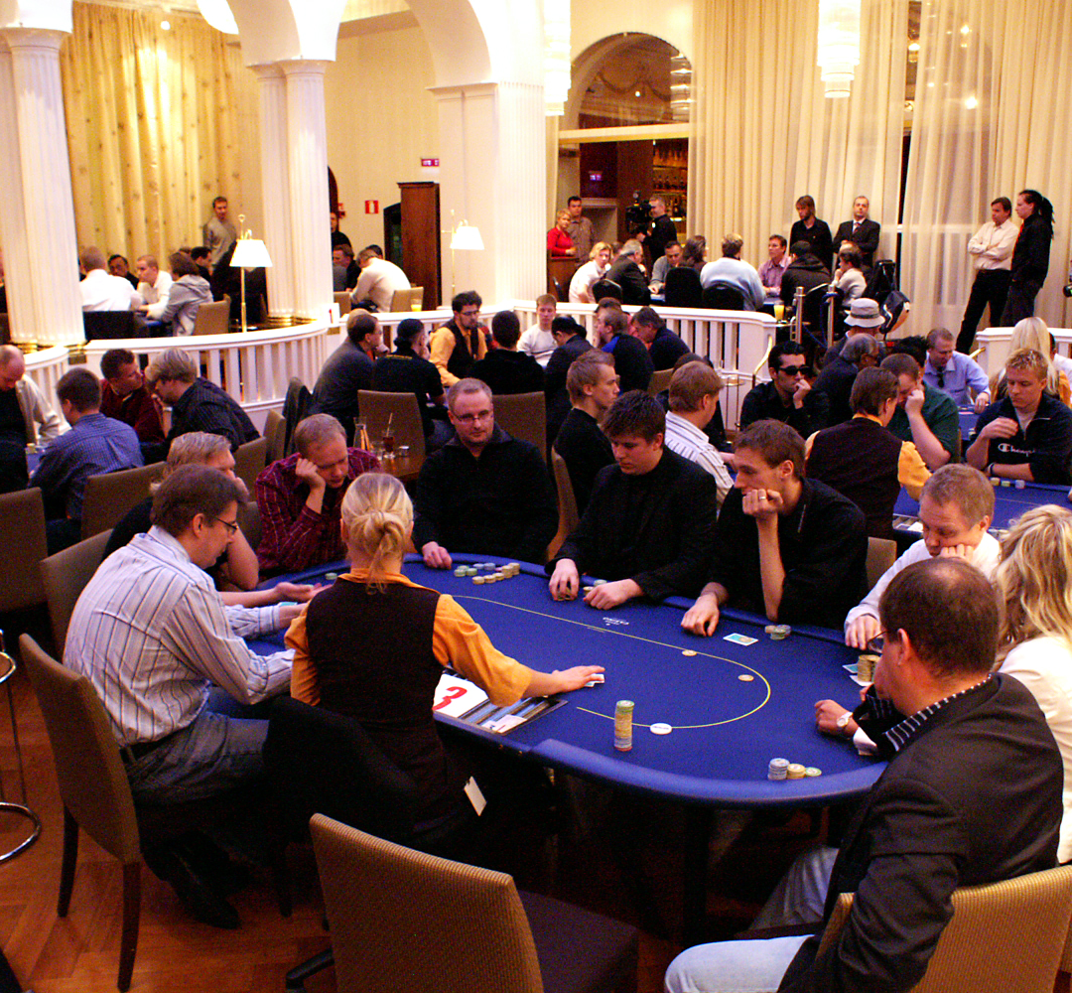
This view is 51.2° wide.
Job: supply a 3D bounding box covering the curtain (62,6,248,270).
[{"bbox_3d":[-3.935,-2.960,11.105,0.200,3.600,2.100,12,18,42],"label":"curtain"}]

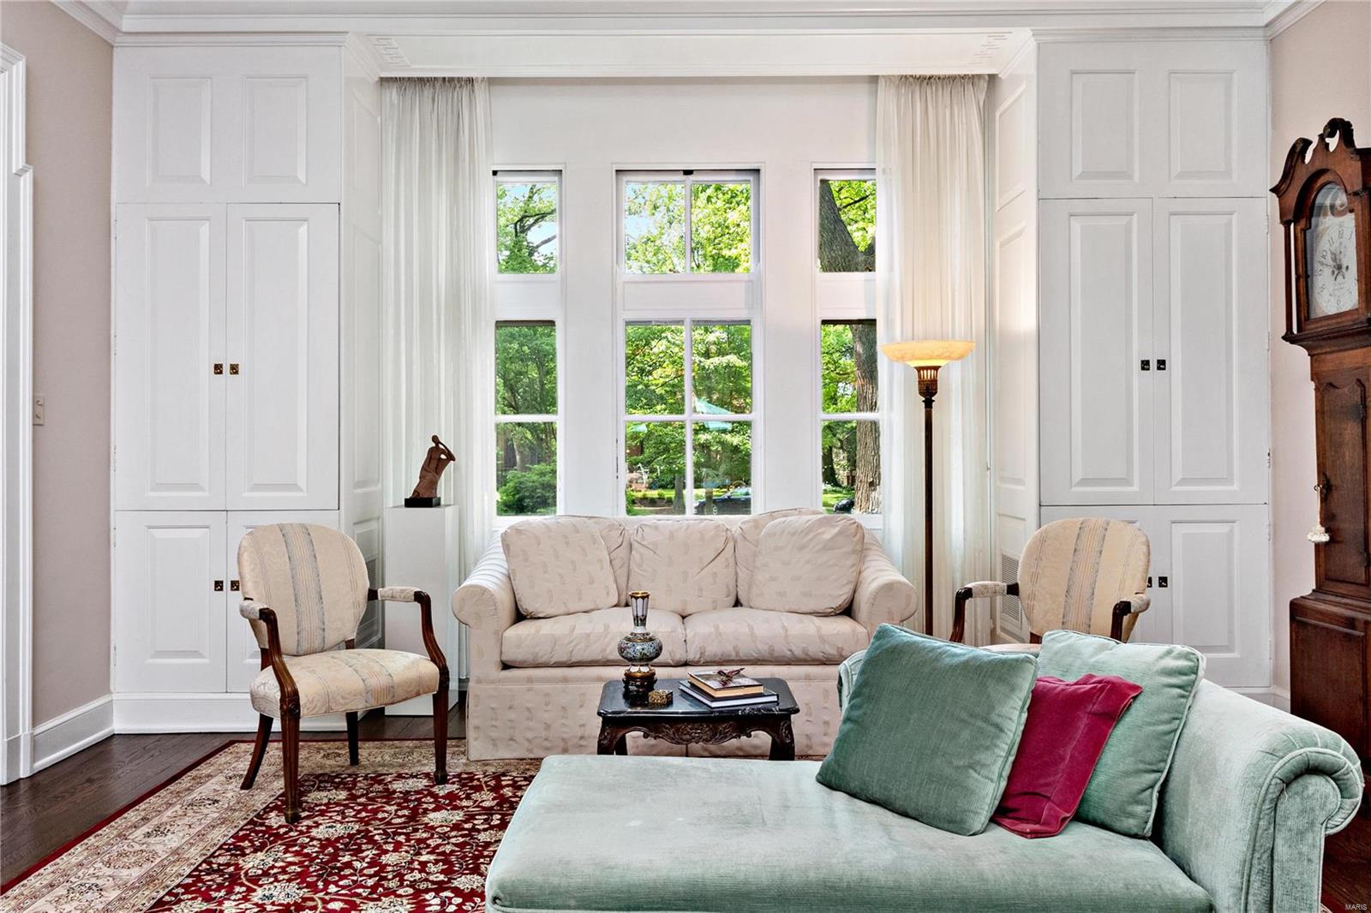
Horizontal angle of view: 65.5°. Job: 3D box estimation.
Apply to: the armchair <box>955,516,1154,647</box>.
[{"bbox_3d":[1.312,0.715,3.808,0.561,0.929,0.601,0,0,-44],"label":"armchair"}]

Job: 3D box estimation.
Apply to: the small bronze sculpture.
[{"bbox_3d":[-1.200,0.068,5.020,0.225,0.335,0.130,0,0,0],"label":"small bronze sculpture"}]

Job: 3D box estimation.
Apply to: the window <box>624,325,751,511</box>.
[{"bbox_3d":[0.019,-0.197,5.450,0.679,0.996,0.090,0,0,0],"label":"window"}]

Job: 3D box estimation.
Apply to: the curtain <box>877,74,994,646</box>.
[{"bbox_3d":[1.228,-0.402,5.270,0.567,2.970,0.150,0,0,0],"label":"curtain"}]

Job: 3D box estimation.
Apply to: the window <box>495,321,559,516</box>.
[{"bbox_3d":[-0.813,-0.194,5.450,0.329,1.002,0.090,0,0,0],"label":"window"}]

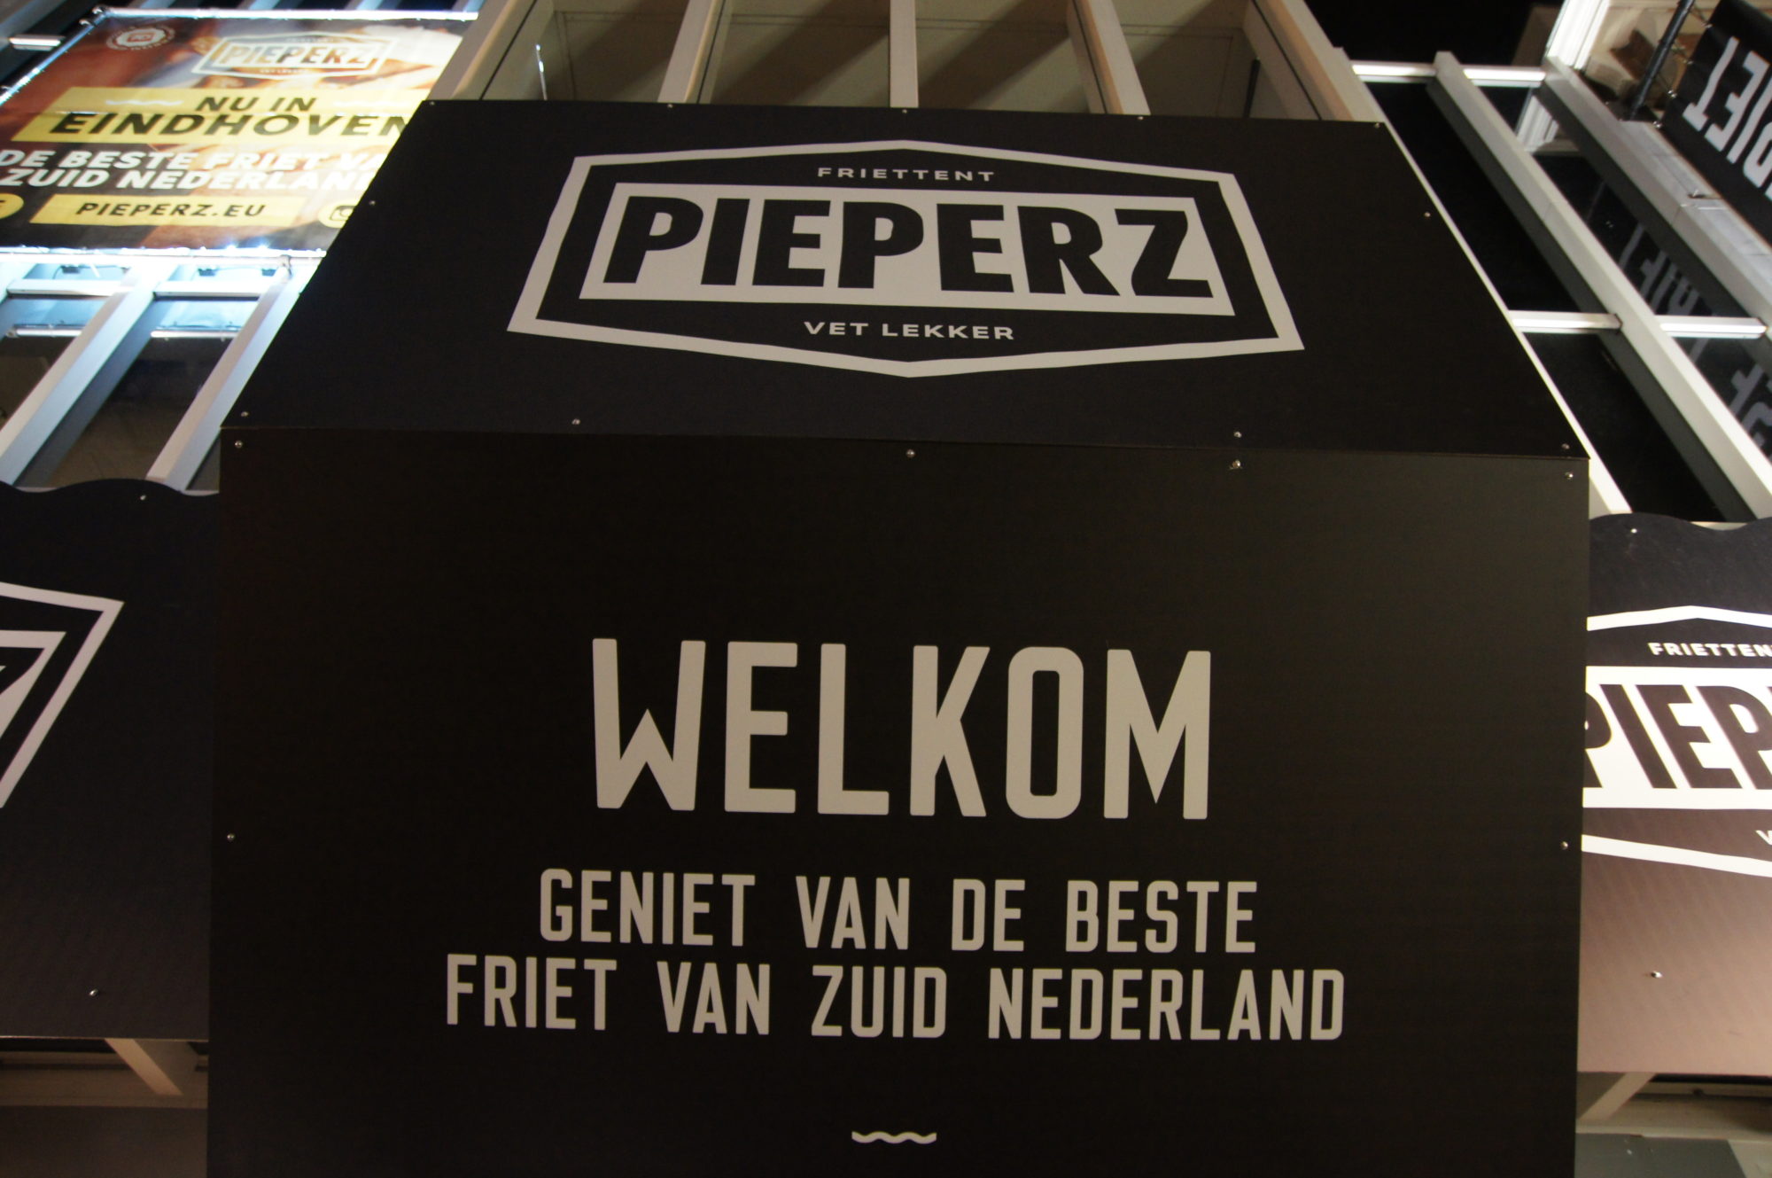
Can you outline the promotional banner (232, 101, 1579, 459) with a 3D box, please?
[{"bbox_3d":[0.041,-0.630,2.358,2.150,1.172,0.050,1,-44,-1],"label":"promotional banner"}]

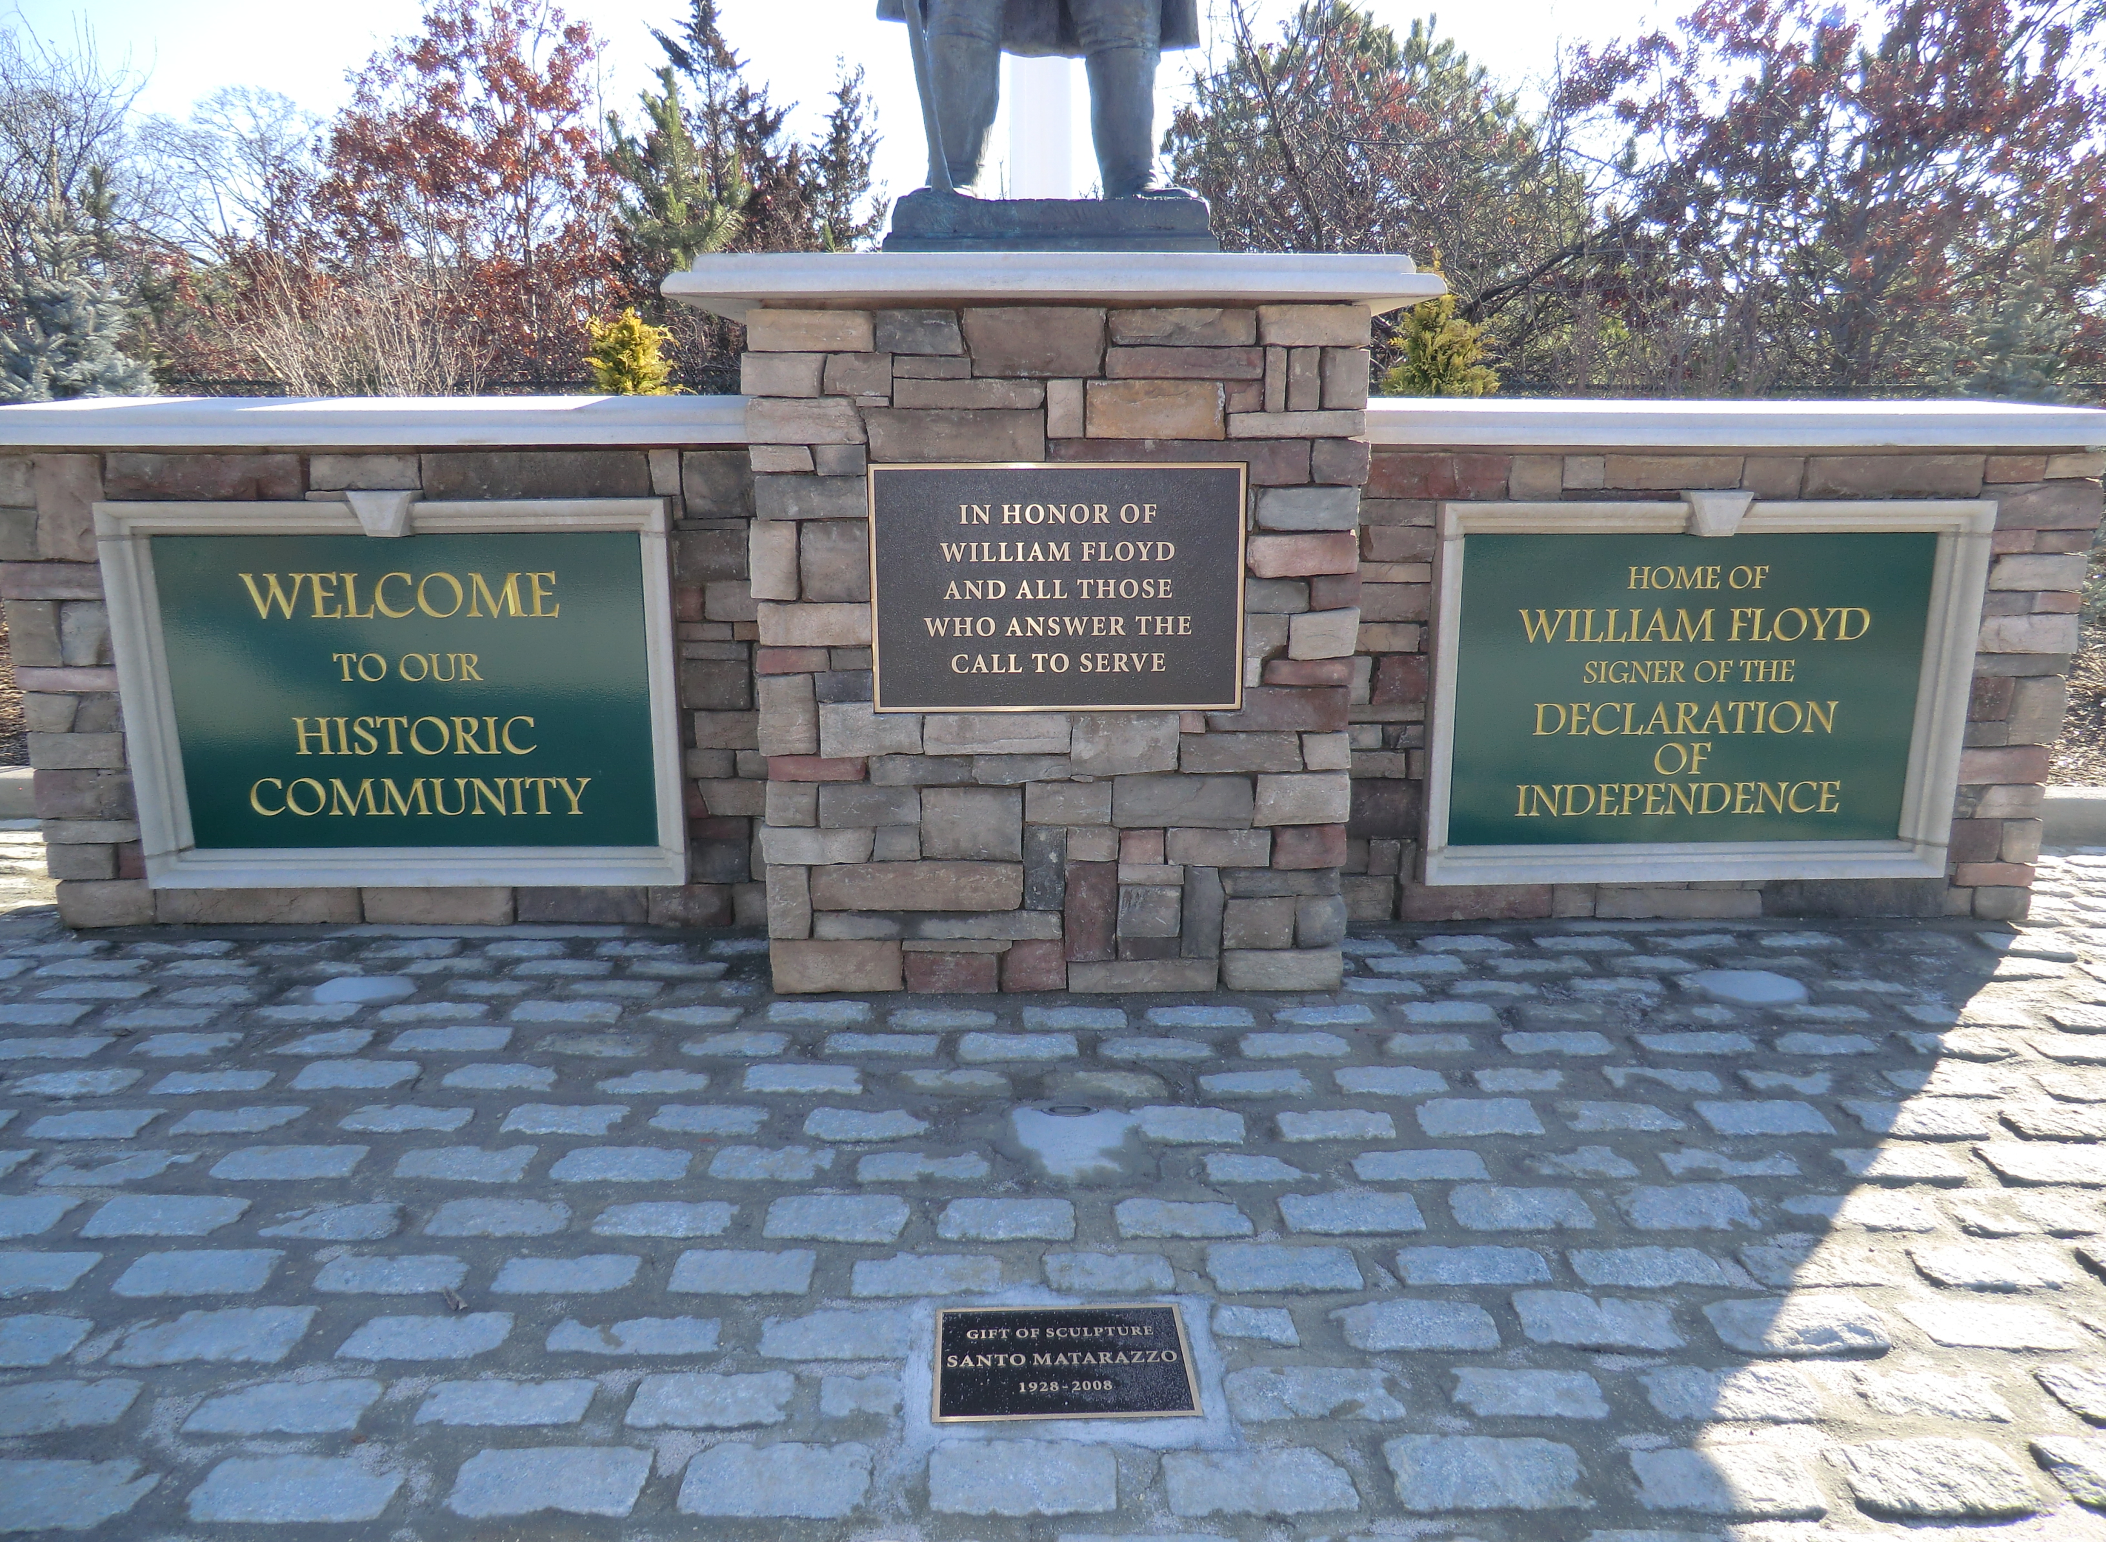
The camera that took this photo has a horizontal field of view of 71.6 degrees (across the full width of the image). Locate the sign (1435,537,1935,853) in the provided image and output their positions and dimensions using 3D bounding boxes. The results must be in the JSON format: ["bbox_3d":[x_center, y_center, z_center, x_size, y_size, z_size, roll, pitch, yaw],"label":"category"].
[{"bbox_3d":[1.851,-0.231,4.265,1.353,0.911,0.040,0,13,-1],"label":"sign"}]

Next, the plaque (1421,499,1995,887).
[{"bbox_3d":[1.872,-0.220,4.238,1.549,1.113,0.090,0,13,-1],"label":"plaque"}]

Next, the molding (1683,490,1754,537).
[{"bbox_3d":[1.850,-0.723,4.094,0.205,0.125,0.100,0,13,-1],"label":"molding"}]

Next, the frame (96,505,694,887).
[{"bbox_3d":[-1.853,-0.209,4.190,1.574,1.120,0.090,0,13,-1],"label":"frame"}]

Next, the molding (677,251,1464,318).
[{"bbox_3d":[-0.003,-1.329,4.159,1.790,0.110,1.720,0,13,-1],"label":"molding"}]

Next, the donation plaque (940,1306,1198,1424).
[{"bbox_3d":[0.016,0.941,2.330,0.408,0.020,0.290,-1,13,-2],"label":"donation plaque"}]

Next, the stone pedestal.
[{"bbox_3d":[0.009,-0.432,4.374,1.510,1.744,1.450,0,13,-1],"label":"stone pedestal"}]

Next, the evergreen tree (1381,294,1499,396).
[{"bbox_3d":[1.593,-1.032,6.250,0.800,2.050,0.800,0,13,-1],"label":"evergreen tree"}]

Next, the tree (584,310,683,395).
[{"bbox_3d":[-1.725,-0.959,6.223,0.680,1.941,0.680,0,13,-1],"label":"tree"}]

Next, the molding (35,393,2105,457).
[{"bbox_3d":[0.008,-1.034,4.280,6.120,0.135,0.620,0,13,-1],"label":"molding"}]

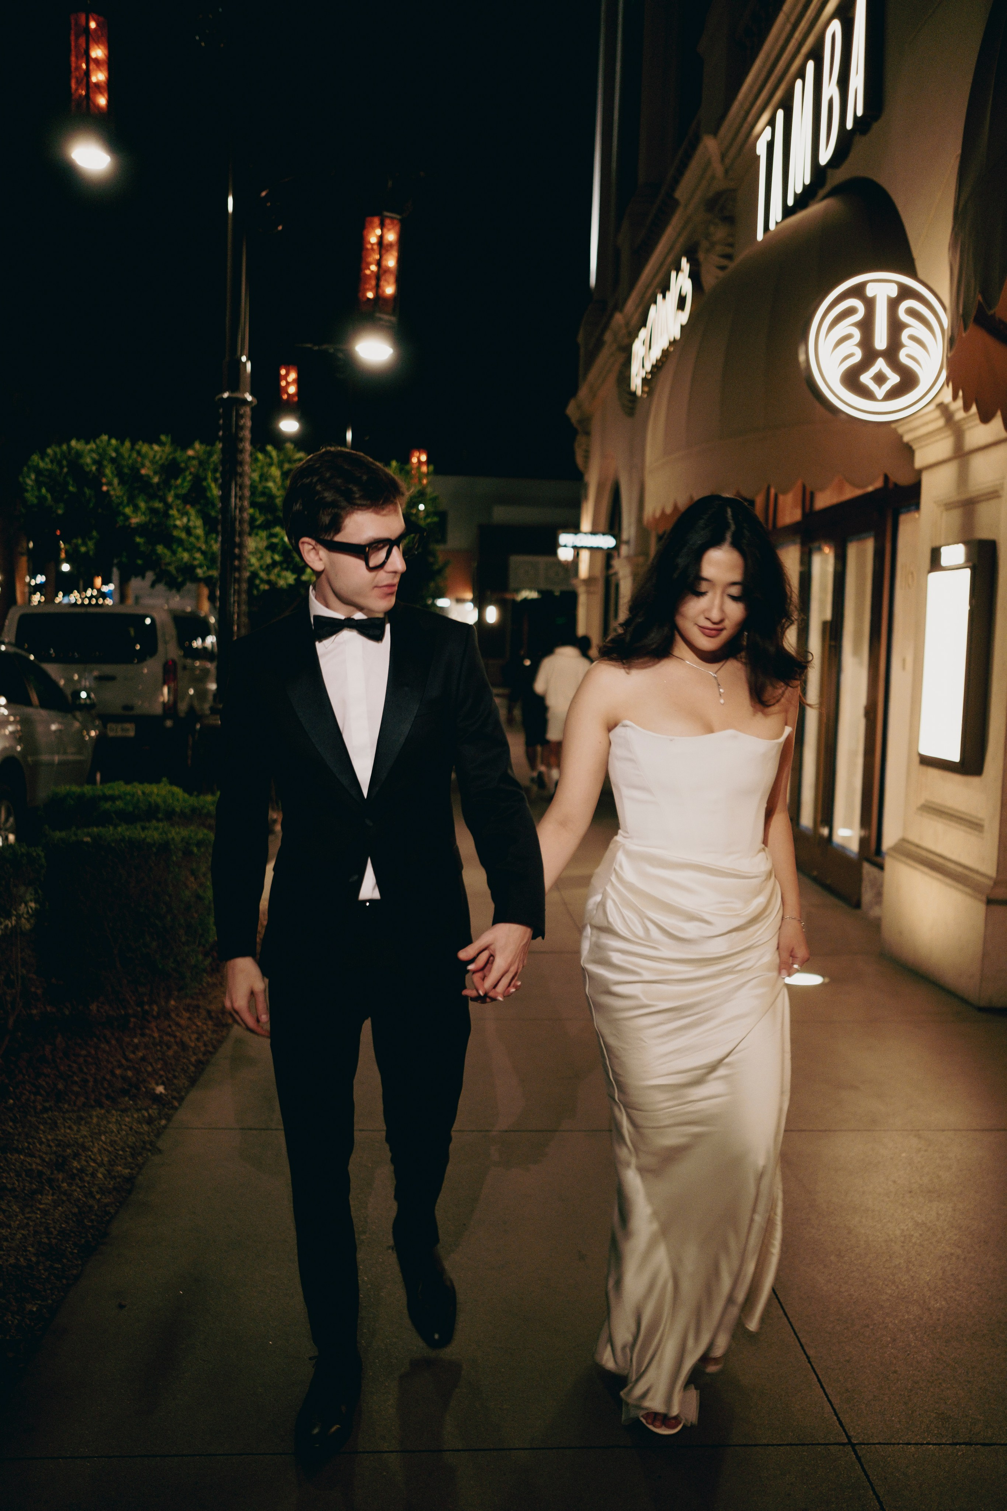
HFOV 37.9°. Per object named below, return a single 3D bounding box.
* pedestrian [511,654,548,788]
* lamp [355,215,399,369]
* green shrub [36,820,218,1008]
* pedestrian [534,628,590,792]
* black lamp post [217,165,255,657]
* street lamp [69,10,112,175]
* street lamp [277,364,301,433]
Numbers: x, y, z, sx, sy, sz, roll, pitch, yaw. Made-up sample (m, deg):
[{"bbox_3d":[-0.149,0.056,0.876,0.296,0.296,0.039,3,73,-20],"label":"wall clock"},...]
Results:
[{"bbox_3d":[0.302,-0.473,15.092,0.500,1.620,0.360,1,4,-2],"label":"pedestrian"},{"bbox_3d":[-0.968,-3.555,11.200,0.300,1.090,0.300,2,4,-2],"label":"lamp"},{"bbox_3d":[-1.527,0.621,6.154,0.680,0.620,0.800,1,4,-2],"label":"green shrub"},{"bbox_3d":[0.631,-0.445,14.204,0.580,1.710,0.400,1,4,-2],"label":"pedestrian"},{"bbox_3d":[-1.970,-2.040,10.813,0.280,5.300,0.280,1,4,-2],"label":"black lamp post"},{"bbox_3d":[-3.298,-5.284,11.723,0.340,1.254,0.320,1,4,-2],"label":"street lamp"},{"bbox_3d":[-3.757,-6.255,25.683,0.380,1.159,0.360,1,4,-2],"label":"street lamp"}]

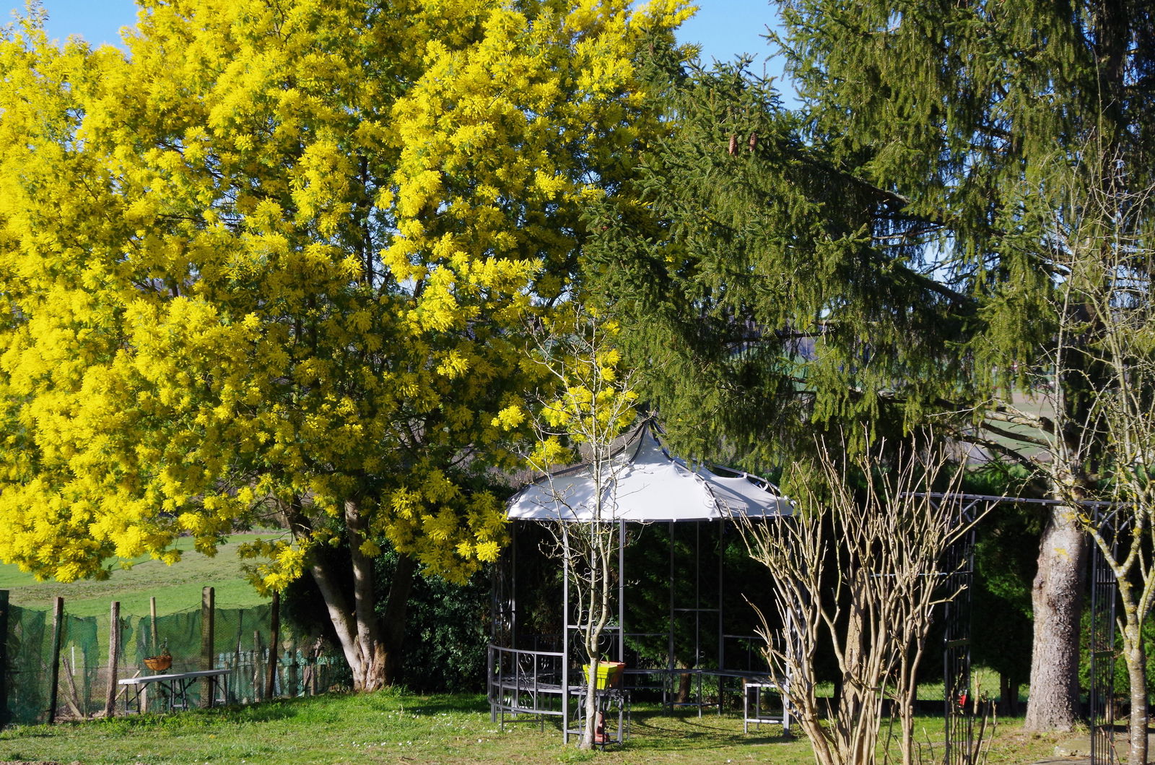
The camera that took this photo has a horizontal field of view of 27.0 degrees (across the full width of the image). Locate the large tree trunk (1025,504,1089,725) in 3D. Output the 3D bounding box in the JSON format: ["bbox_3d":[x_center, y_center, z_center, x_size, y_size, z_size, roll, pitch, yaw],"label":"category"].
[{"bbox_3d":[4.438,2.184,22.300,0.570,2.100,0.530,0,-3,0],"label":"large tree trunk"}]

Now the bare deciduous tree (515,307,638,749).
[{"bbox_3d":[-0.004,1.259,20.800,1.060,3.800,1.000,0,-3,0],"label":"bare deciduous tree"}]

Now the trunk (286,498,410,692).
[{"bbox_3d":[-2.506,2.320,26.200,1.360,2.120,0.800,0,-3,0],"label":"trunk"}]

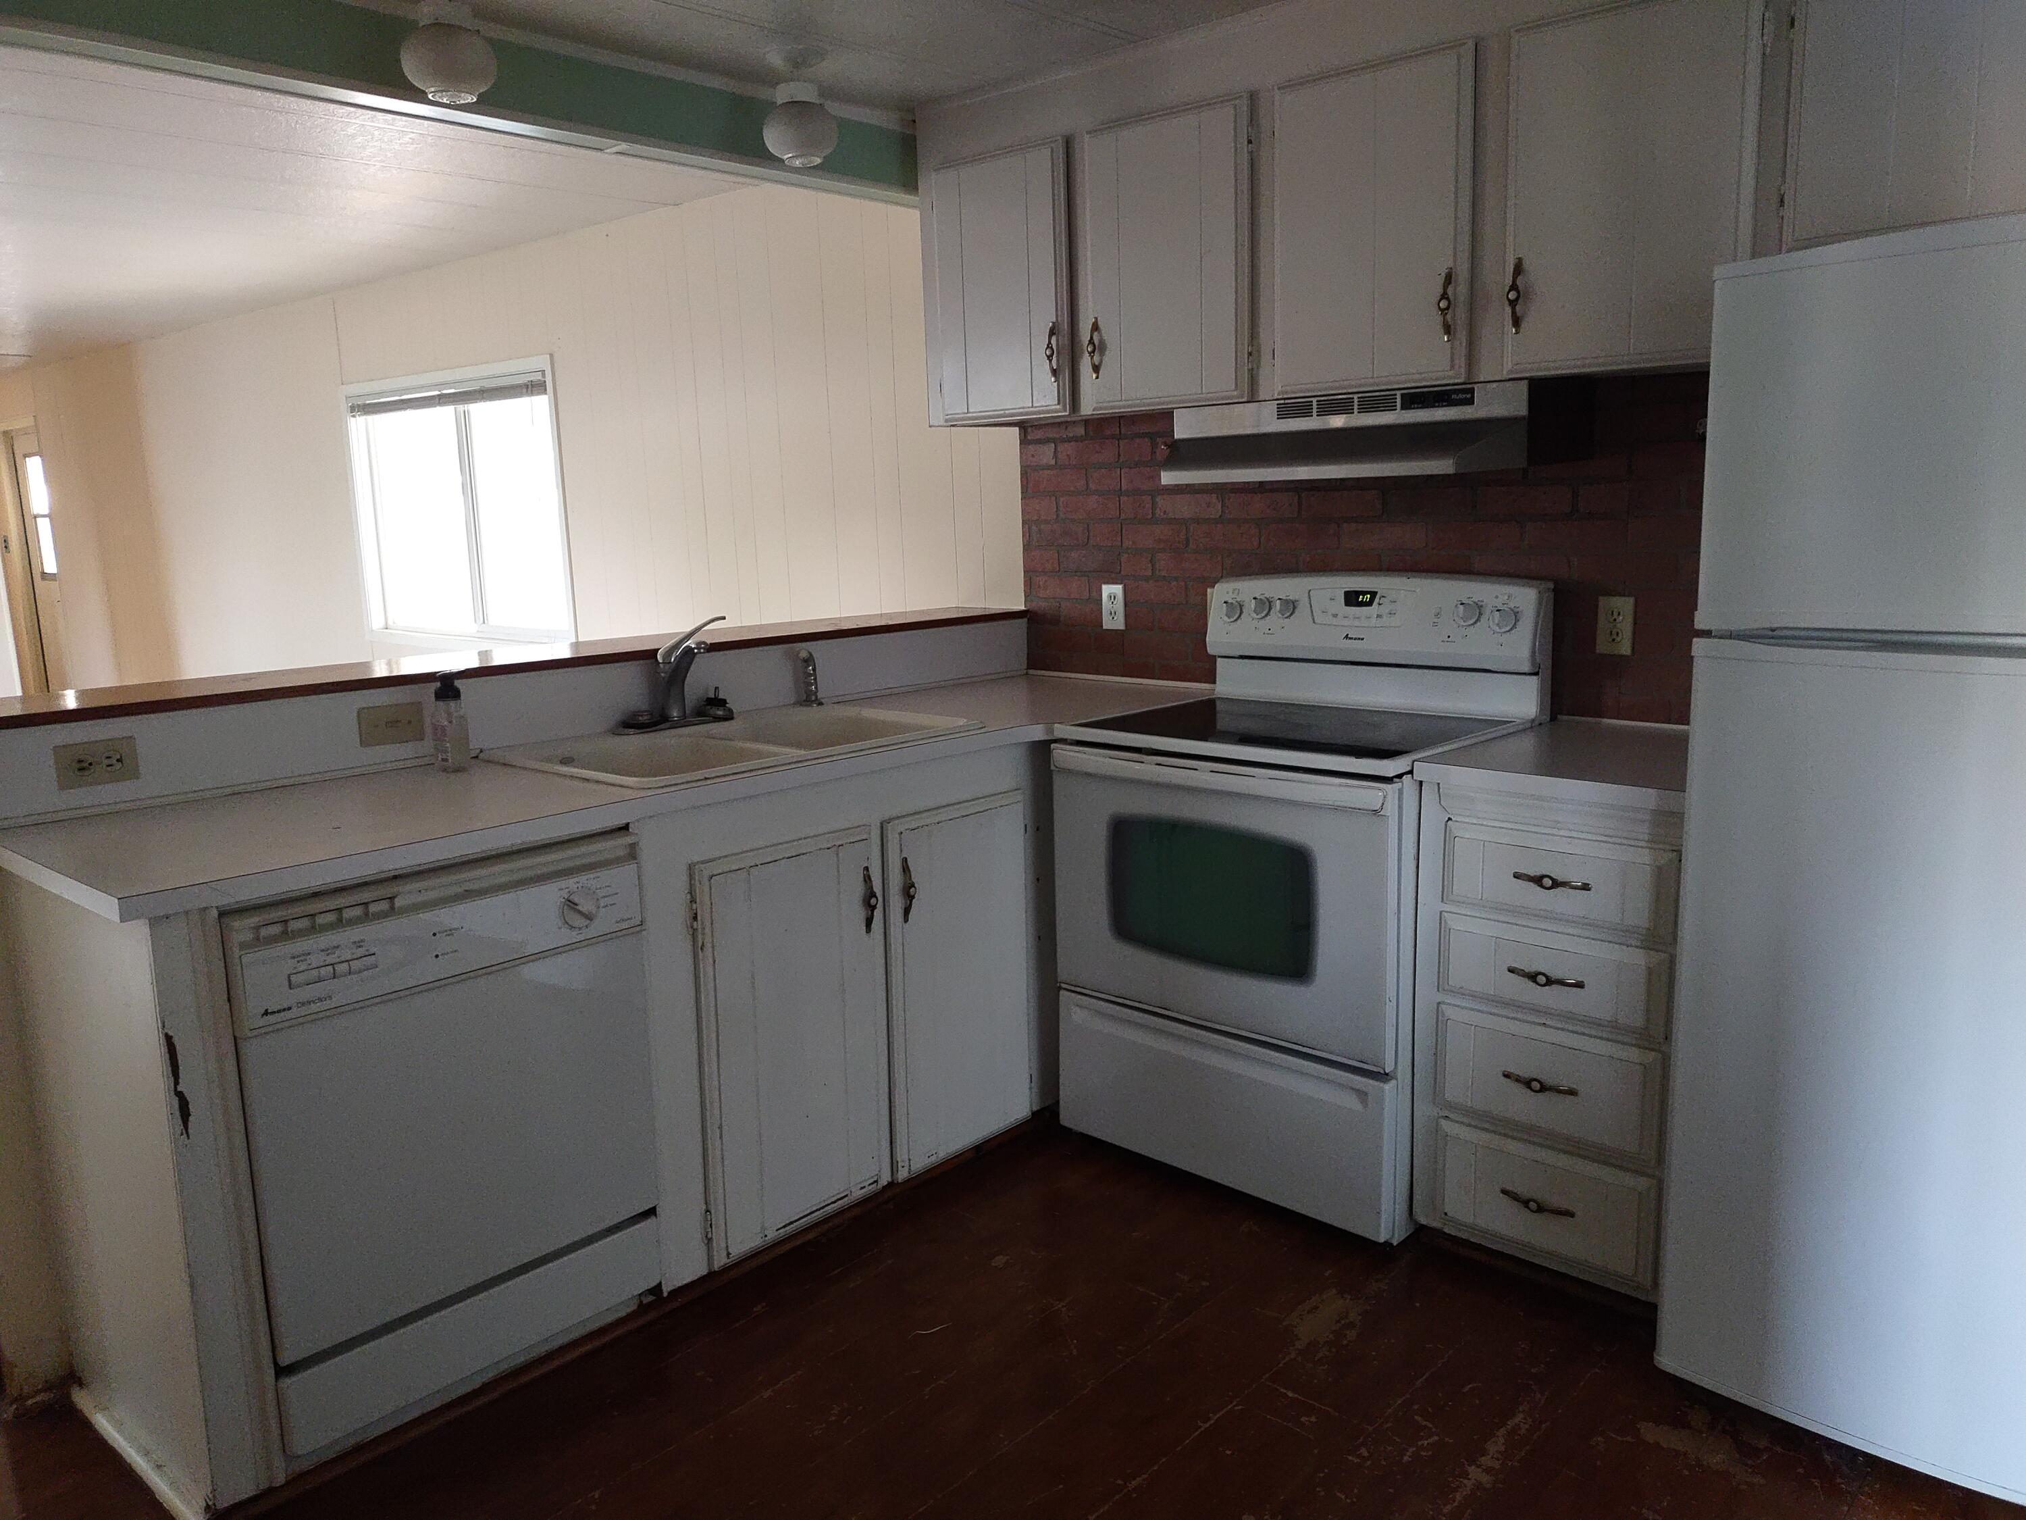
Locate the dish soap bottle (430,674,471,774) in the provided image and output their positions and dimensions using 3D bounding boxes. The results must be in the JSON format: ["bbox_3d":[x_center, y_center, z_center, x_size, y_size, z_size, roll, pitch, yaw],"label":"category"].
[{"bbox_3d":[-0.998,-0.069,2.585,0.066,0.172,0.062,0,10,6],"label":"dish soap bottle"}]

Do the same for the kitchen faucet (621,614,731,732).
[{"bbox_3d":[-0.628,-0.170,2.900,0.210,0.227,0.245,8,14,42],"label":"kitchen faucet"}]

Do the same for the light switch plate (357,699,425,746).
[{"bbox_3d":[-1.126,-0.063,2.656,0.010,0.070,0.116,8,13,42],"label":"light switch plate"}]

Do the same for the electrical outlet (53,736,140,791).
[{"bbox_3d":[-1.407,0.006,2.252,0.009,0.069,0.112,8,14,42],"label":"electrical outlet"}]

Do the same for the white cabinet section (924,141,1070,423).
[{"bbox_3d":[0.062,-1.100,3.465,0.453,0.587,0.332,8,14,42],"label":"white cabinet section"}]

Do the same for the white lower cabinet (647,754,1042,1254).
[{"bbox_3d":[-0.468,0.403,2.933,0.560,0.820,0.985,8,14,42],"label":"white lower cabinet"}]

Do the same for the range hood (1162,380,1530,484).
[{"bbox_3d":[0.673,-0.631,2.882,0.762,0.160,0.428,8,14,42],"label":"range hood"}]

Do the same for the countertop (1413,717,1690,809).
[{"bbox_3d":[1.052,0.001,2.526,0.465,0.035,0.608,8,14,42],"label":"countertop"}]

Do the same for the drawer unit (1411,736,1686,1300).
[{"bbox_3d":[1.067,0.418,2.603,0.460,0.818,0.580,8,14,42],"label":"drawer unit"}]

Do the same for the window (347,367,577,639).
[{"bbox_3d":[-2.241,-0.992,5.883,1.730,1.090,0.100,8,14,42],"label":"window"}]

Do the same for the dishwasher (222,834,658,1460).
[{"bbox_3d":[-1.008,0.521,2.364,0.575,0.820,0.610,8,14,42],"label":"dishwasher"}]

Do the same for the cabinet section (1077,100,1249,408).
[{"bbox_3d":[0.405,-1.055,3.156,0.440,0.585,0.332,8,14,42],"label":"cabinet section"}]

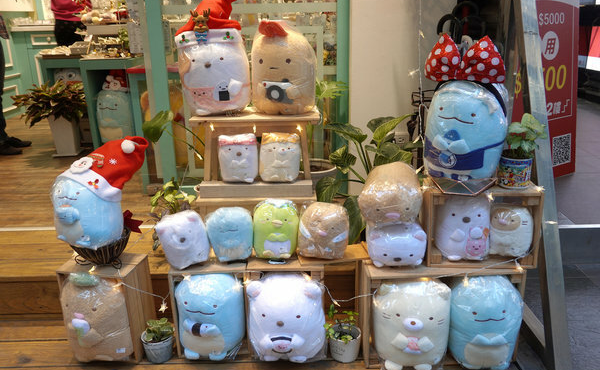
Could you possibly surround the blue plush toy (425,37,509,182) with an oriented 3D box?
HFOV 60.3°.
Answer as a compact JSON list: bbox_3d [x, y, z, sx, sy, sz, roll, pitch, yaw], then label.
[{"bbox_3d":[0.471,-0.221,1.476,0.225,0.405,0.175,9,19,32],"label":"blue plush toy"}]

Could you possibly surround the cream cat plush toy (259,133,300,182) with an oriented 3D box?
[{"bbox_3d":[-0.077,-0.108,2.033,0.158,0.190,0.123,-4,18,-7],"label":"cream cat plush toy"}]

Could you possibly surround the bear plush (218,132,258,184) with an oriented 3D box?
[{"bbox_3d":[-0.218,-0.095,1.846,0.138,0.173,0.105,-3,16,-4],"label":"bear plush"}]

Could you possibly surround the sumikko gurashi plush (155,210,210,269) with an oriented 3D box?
[{"bbox_3d":[-0.382,0.180,1.693,0.150,0.189,0.120,-22,19,2],"label":"sumikko gurashi plush"}]

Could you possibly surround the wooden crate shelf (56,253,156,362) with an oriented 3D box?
[{"bbox_3d":[-0.664,0.424,1.818,0.247,0.330,0.168,2,19,10],"label":"wooden crate shelf"}]

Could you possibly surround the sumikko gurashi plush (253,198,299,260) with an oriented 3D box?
[{"bbox_3d":[-0.080,0.151,1.757,0.149,0.196,0.116,-2,18,-3],"label":"sumikko gurashi plush"}]

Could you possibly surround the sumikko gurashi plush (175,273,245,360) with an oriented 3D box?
[{"bbox_3d":[-0.304,0.454,1.772,0.224,0.285,0.179,0,18,5],"label":"sumikko gurashi plush"}]

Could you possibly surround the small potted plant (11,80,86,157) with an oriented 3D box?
[{"bbox_3d":[-1.748,-0.480,3.754,0.504,0.515,0.448,-1,18,0],"label":"small potted plant"}]

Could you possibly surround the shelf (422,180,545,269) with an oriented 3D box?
[{"bbox_3d":[0.541,0.112,1.565,0.313,0.232,0.155,0,16,5],"label":"shelf"}]

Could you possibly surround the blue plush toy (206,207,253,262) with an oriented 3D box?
[{"bbox_3d":[-0.237,0.168,1.748,0.146,0.175,0.117,-10,19,-3],"label":"blue plush toy"}]

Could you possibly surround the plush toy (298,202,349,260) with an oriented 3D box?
[{"bbox_3d":[0.072,0.138,1.582,0.153,0.170,0.122,-1,16,2],"label":"plush toy"}]

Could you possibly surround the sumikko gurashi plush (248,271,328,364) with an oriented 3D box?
[{"bbox_3d":[-0.041,0.413,1.625,0.248,0.256,0.190,-1,16,0],"label":"sumikko gurashi plush"}]

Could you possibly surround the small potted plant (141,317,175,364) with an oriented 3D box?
[{"bbox_3d":[-0.486,0.528,1.779,0.114,0.150,0.114,-1,18,0],"label":"small potted plant"}]

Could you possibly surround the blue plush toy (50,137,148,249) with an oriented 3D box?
[{"bbox_3d":[-0.592,0.024,1.539,0.238,0.330,0.215,12,12,17],"label":"blue plush toy"}]

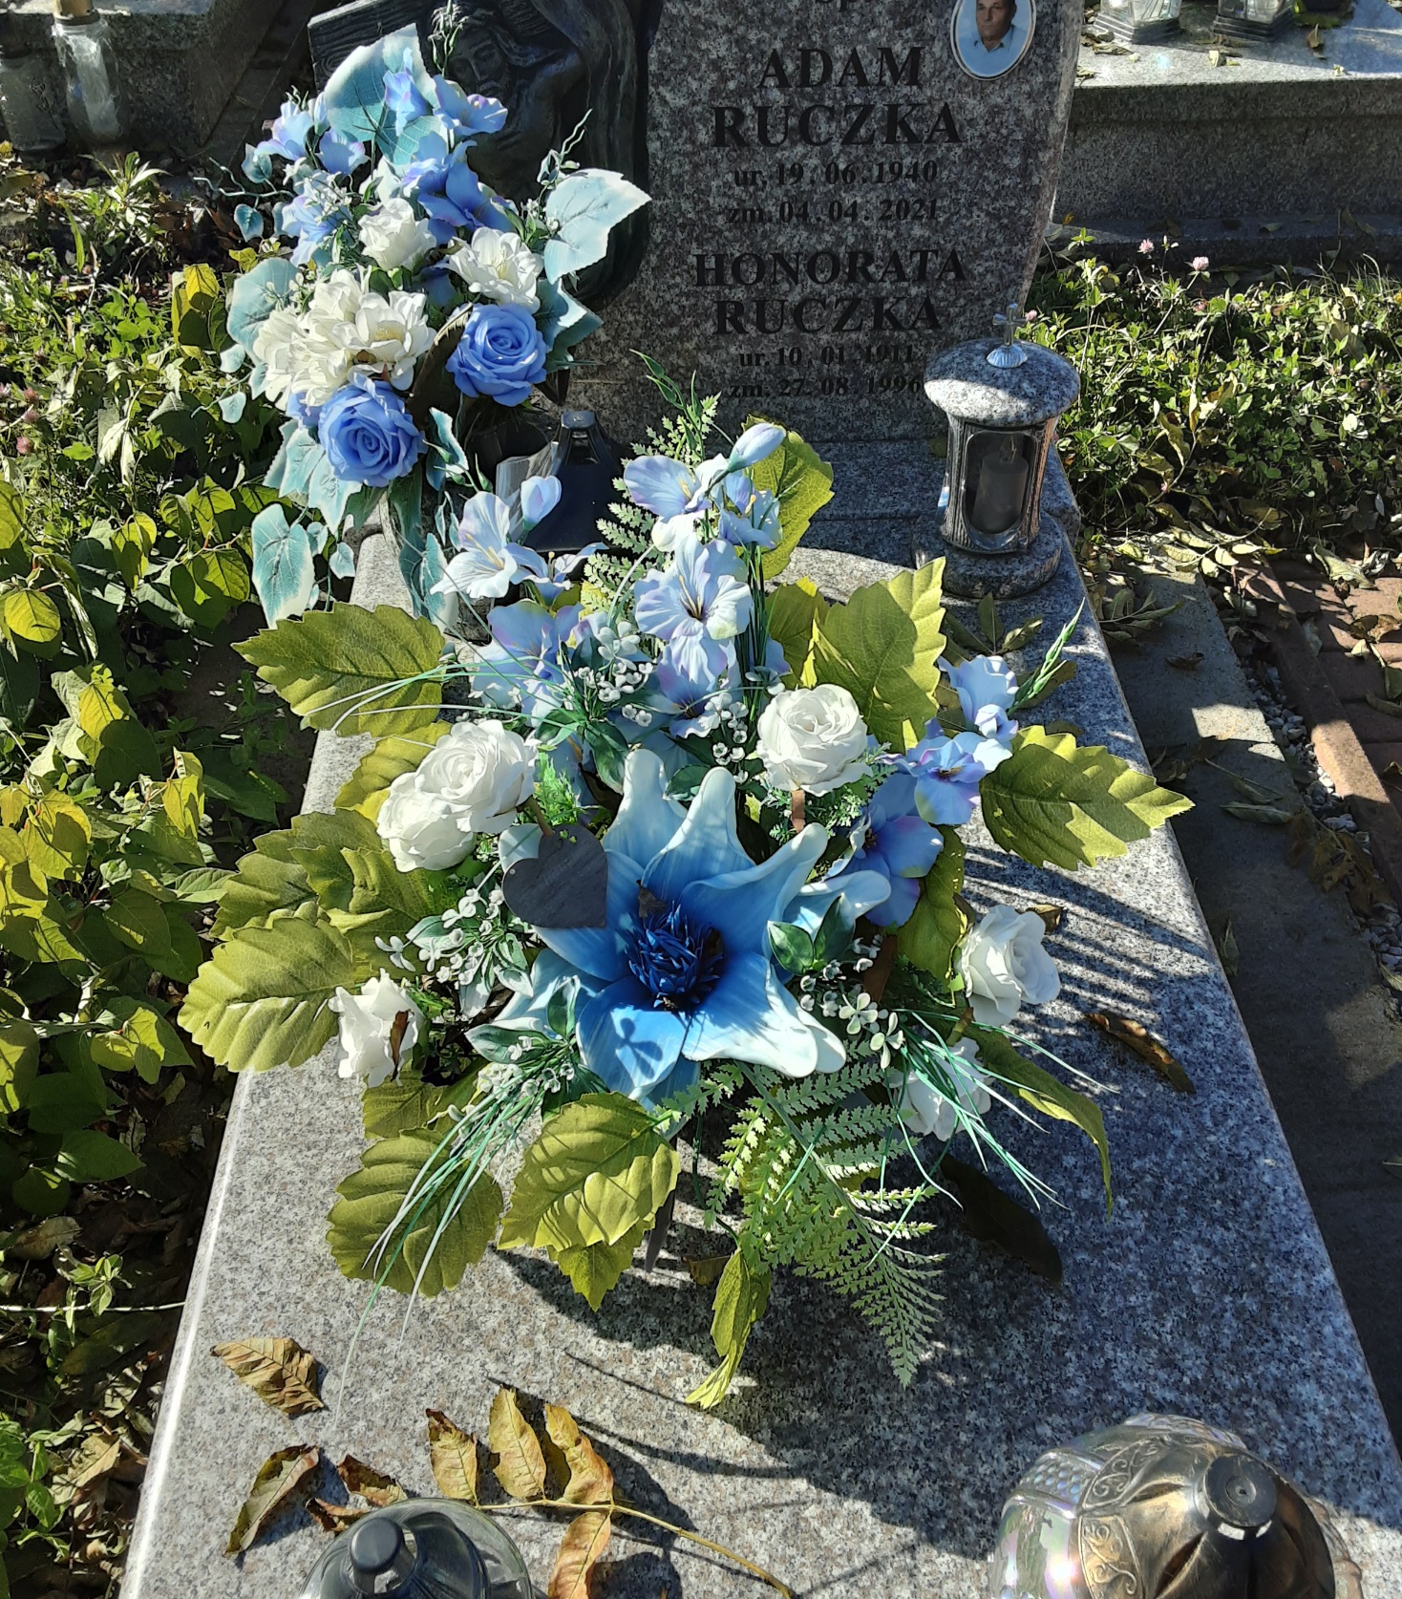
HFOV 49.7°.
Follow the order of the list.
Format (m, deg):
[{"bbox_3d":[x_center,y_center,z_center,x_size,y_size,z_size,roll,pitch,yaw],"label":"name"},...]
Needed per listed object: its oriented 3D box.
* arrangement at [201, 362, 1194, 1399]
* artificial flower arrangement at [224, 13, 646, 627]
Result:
[{"bbox_3d":[0.012,0.032,1.127,0.740,0.370,0.720,-1,43,-1],"label":"arrangement"},{"bbox_3d":[-0.271,-0.488,1.561,0.420,0.540,0.370,-4,43,-4],"label":"artificial flower arrangement"}]

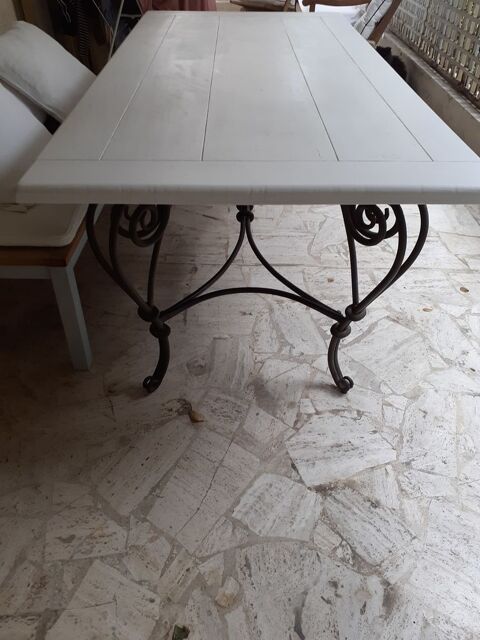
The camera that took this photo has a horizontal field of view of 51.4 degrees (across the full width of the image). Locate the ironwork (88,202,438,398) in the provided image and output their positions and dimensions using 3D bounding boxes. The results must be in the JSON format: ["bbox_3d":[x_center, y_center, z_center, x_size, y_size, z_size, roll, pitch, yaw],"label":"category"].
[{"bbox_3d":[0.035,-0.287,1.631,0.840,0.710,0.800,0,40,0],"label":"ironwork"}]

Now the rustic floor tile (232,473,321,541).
[{"bbox_3d":[0.102,0.483,1.279,0.199,0.018,0.176,17,43,19],"label":"rustic floor tile"}]

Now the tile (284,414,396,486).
[{"bbox_3d":[0.278,0.354,1.431,0.288,0.018,0.220,-14,42,-16],"label":"tile"}]

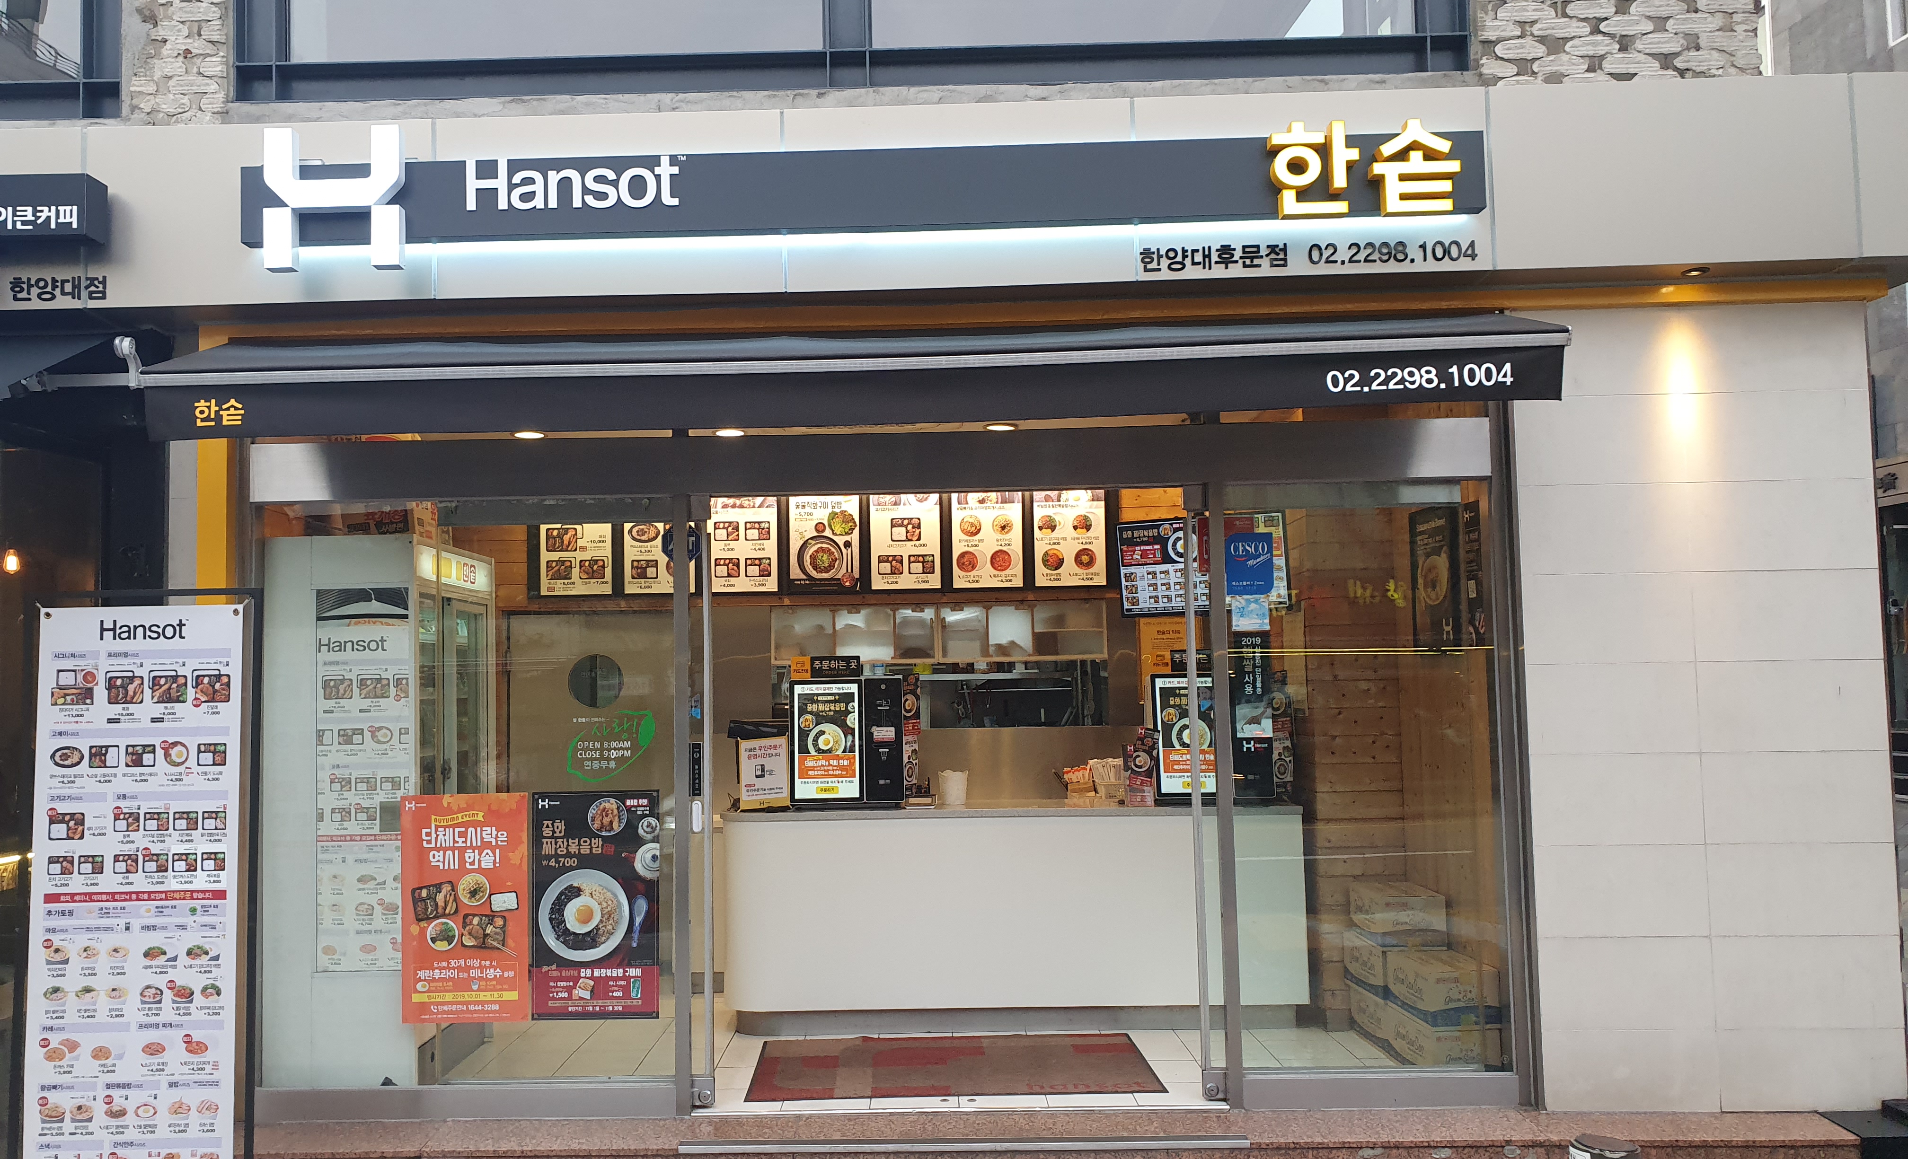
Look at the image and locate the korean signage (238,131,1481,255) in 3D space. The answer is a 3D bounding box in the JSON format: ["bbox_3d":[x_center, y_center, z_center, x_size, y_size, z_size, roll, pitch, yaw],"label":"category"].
[{"bbox_3d":[-0.297,-1.228,4.539,3.870,0.440,0.140,-1,-3,1],"label":"korean signage"}]

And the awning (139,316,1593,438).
[{"bbox_3d":[-0.313,-0.670,4.606,4.330,0.430,0.560,-1,-4,1],"label":"awning"}]

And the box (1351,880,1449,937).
[{"bbox_3d":[1.749,1.325,5.651,0.255,0.192,0.380,-1,-3,-2],"label":"box"}]

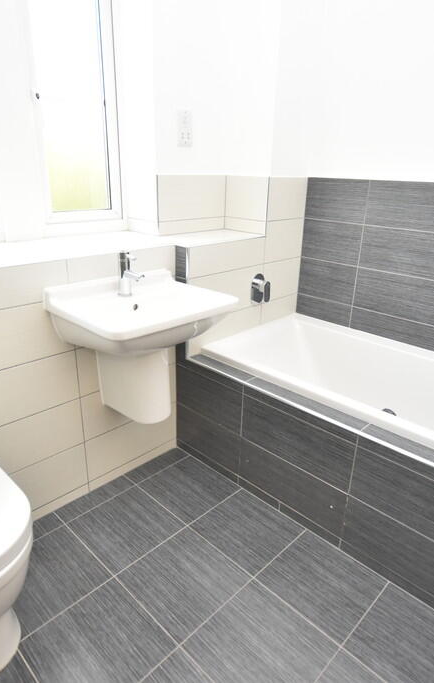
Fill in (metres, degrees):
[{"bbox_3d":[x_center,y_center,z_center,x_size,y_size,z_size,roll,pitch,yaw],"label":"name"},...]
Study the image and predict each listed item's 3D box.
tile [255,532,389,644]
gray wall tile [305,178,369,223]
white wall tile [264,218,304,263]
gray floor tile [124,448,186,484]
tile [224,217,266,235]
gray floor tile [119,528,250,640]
[{"bbox_3d":[0.363,0.835,1.485,0.336,0.010,0.330,21,28,41],"label":"tile"},{"bbox_3d":[0.601,-0.712,2.158,0.352,0.200,0.010,21,28,41],"label":"gray wall tile"},{"bbox_3d":[0.352,-0.529,2.247,0.010,0.208,0.317,21,28,40],"label":"white wall tile"},{"bbox_3d":[-0.283,0.599,2.057,0.110,0.010,0.325,21,28,41],"label":"gray floor tile"},{"bbox_3d":[0.149,-0.594,2.205,0.283,0.067,0.010,21,28,40],"label":"tile"},{"bbox_3d":[-0.109,0.799,1.432,0.330,0.010,0.333,20,28,40],"label":"gray floor tile"}]

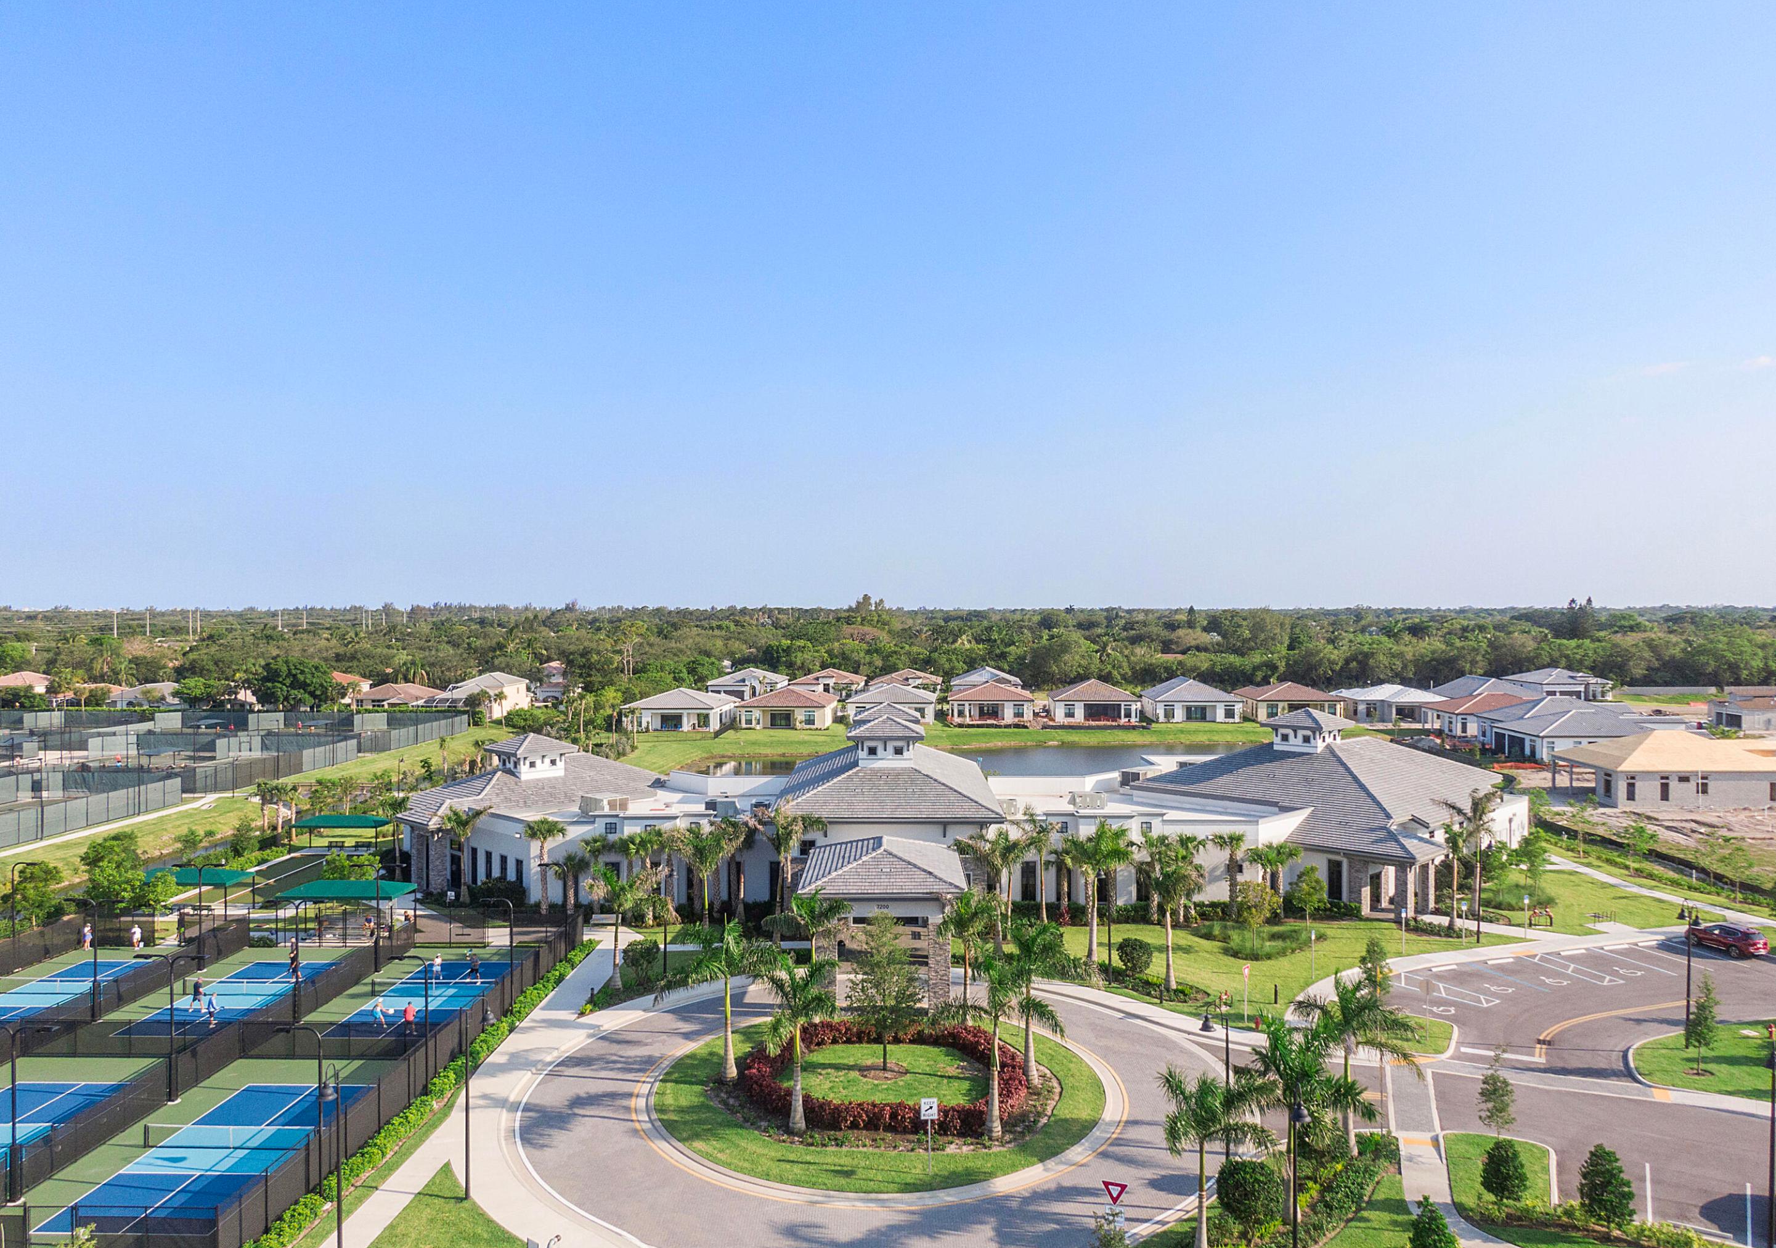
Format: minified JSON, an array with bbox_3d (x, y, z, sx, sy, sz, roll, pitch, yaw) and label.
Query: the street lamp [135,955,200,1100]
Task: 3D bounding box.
[{"bbox_3d":[-31.272,17.568,53.606,3.000,6.450,0.500,0,1,0],"label":"street lamp"}]

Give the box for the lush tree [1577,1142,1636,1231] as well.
[{"bbox_3d":[24.594,19.377,42.202,2.000,3.140,2.000,0,1,0],"label":"lush tree"}]

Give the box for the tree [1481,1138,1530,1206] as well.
[{"bbox_3d":[22.084,19.507,44.012,1.552,2.283,1.552,0,1,0],"label":"tree"}]

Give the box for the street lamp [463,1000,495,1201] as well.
[{"bbox_3d":[-14.824,17.282,44.812,1.150,7.260,0.500,0,1,-12],"label":"street lamp"}]

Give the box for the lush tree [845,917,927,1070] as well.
[{"bbox_3d":[-0.097,17.022,57.246,3.750,7.300,3.560,0,1,0],"label":"lush tree"}]

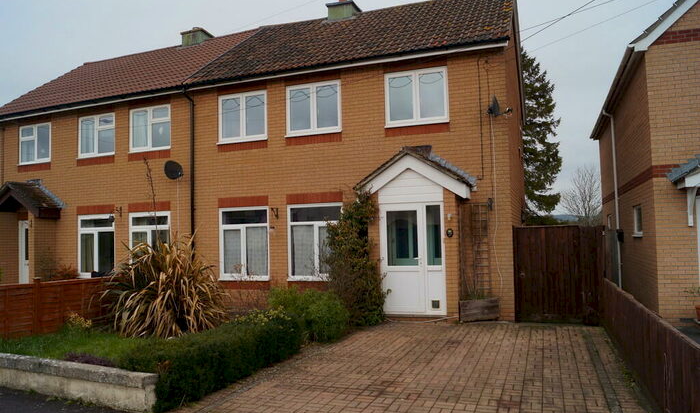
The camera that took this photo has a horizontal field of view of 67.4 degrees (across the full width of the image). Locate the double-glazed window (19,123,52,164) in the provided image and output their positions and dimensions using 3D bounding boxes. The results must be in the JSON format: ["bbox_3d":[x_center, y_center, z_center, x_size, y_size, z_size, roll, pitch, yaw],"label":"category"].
[{"bbox_3d":[-8.716,-1.730,14.531,1.250,1.098,0.100,-2,-4,23],"label":"double-glazed window"}]

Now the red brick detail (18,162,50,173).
[{"bbox_3d":[-8.676,-1.067,14.367,1.300,0.165,0.100,-3,-4,21],"label":"red brick detail"}]

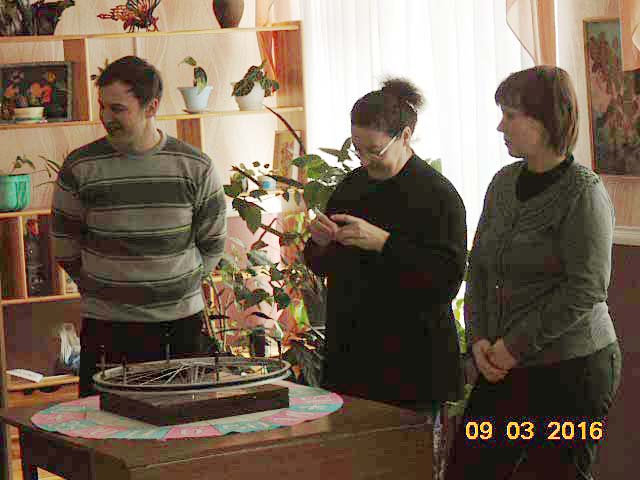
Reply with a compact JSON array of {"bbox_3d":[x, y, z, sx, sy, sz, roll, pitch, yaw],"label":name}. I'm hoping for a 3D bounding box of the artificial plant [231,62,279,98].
[{"bbox_3d":[-0.258,-0.646,7.250,0.180,0.140,0.160,-3,4,0],"label":"artificial plant"}]

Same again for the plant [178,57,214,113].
[{"bbox_3d":[-0.491,-0.614,7.150,0.135,0.215,0.135,-3,4,0],"label":"plant"}]

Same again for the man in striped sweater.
[{"bbox_3d":[-0.530,0.310,5.500,0.530,1.740,0.360,-3,4,2],"label":"man in striped sweater"}]

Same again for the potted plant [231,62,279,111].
[{"bbox_3d":[-0.262,-0.618,7.250,0.185,0.195,0.170,-3,4,0],"label":"potted plant"}]

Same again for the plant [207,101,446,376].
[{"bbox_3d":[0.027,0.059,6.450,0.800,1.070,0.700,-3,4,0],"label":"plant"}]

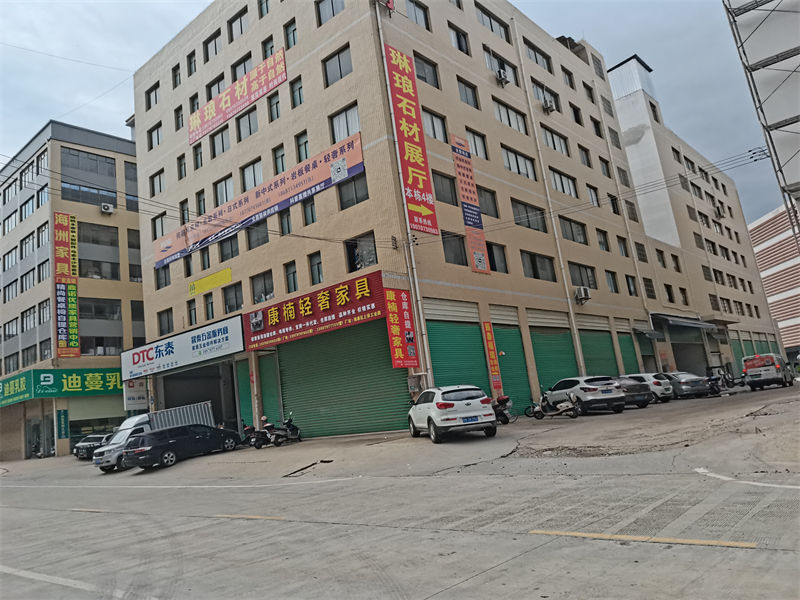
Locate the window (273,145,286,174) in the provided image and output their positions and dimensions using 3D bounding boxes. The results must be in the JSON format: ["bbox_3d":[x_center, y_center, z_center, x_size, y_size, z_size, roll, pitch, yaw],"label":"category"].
[{"bbox_3d":[-6.247,-7.213,31.009,0.854,1.449,0.150,-17,-14,38],"label":"window"}]

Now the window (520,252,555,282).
[{"bbox_3d":[7.958,-1.871,34.145,0.150,1.498,3.817,-17,-15,39],"label":"window"}]

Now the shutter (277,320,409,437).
[{"bbox_3d":[-2.761,3.640,26.896,7.733,4.776,0.200,-15,-13,38],"label":"shutter"}]

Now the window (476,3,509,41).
[{"bbox_3d":[5.926,-17.479,38.073,0.150,1.433,3.829,-17,-14,40],"label":"window"}]

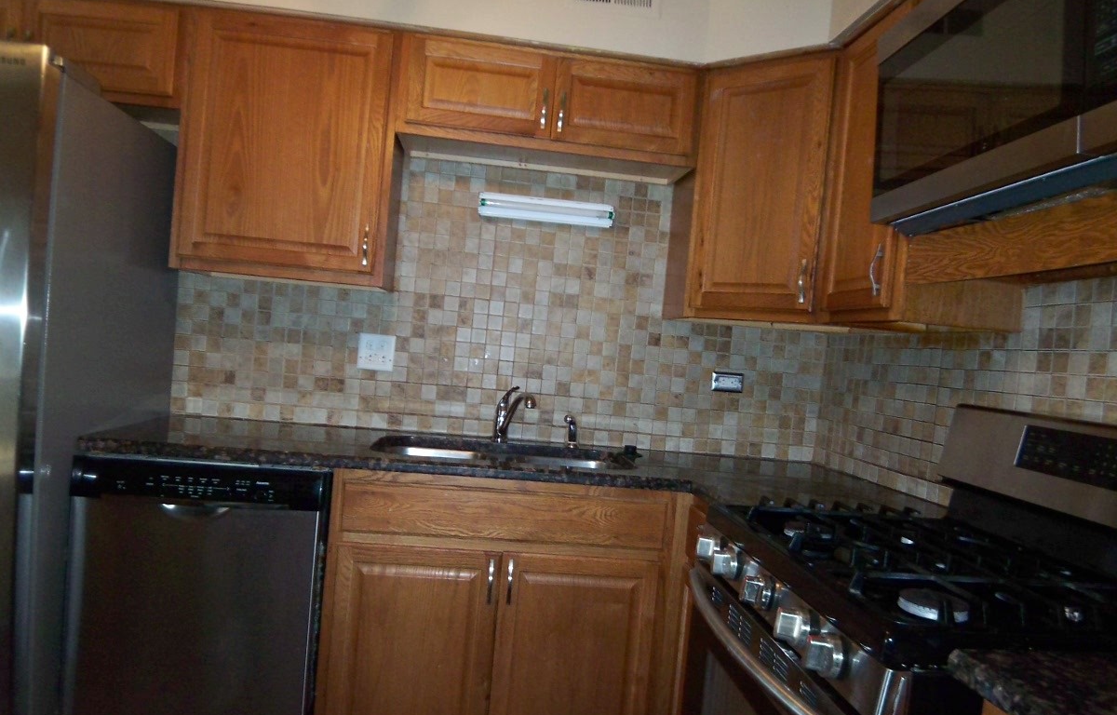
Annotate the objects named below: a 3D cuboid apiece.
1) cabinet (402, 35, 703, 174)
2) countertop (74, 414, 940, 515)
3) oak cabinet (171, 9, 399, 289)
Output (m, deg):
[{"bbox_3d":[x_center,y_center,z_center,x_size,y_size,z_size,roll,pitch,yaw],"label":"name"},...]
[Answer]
[{"bbox_3d":[-0.030,-0.787,2.389,0.924,0.303,0.331,5,1,-7],"label":"cabinet"},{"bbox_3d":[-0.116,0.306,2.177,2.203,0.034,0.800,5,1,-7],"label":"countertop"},{"bbox_3d":[-0.808,-0.618,2.307,0.609,0.768,0.331,5,1,-7],"label":"oak cabinet"}]

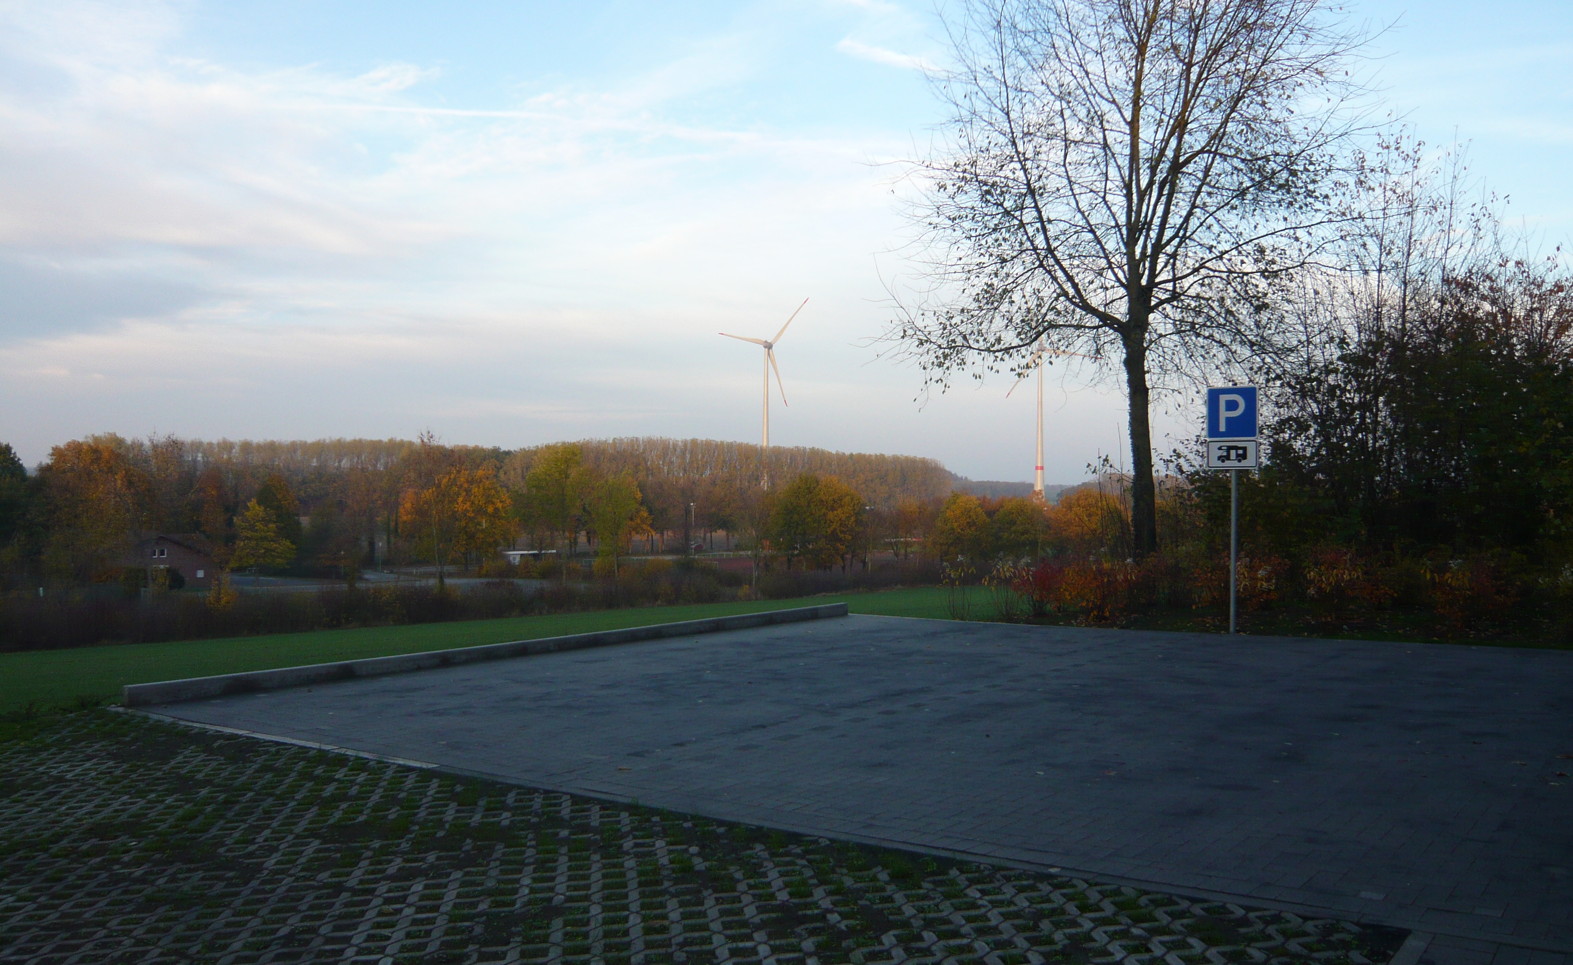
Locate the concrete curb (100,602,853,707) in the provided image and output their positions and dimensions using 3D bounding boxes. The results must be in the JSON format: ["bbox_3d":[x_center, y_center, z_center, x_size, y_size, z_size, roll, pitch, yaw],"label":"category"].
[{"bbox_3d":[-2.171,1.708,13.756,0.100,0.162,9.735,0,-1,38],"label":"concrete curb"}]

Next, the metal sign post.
[{"bbox_3d":[5.140,0.323,14.656,0.600,2.844,0.090,0,-1,38],"label":"metal sign post"}]

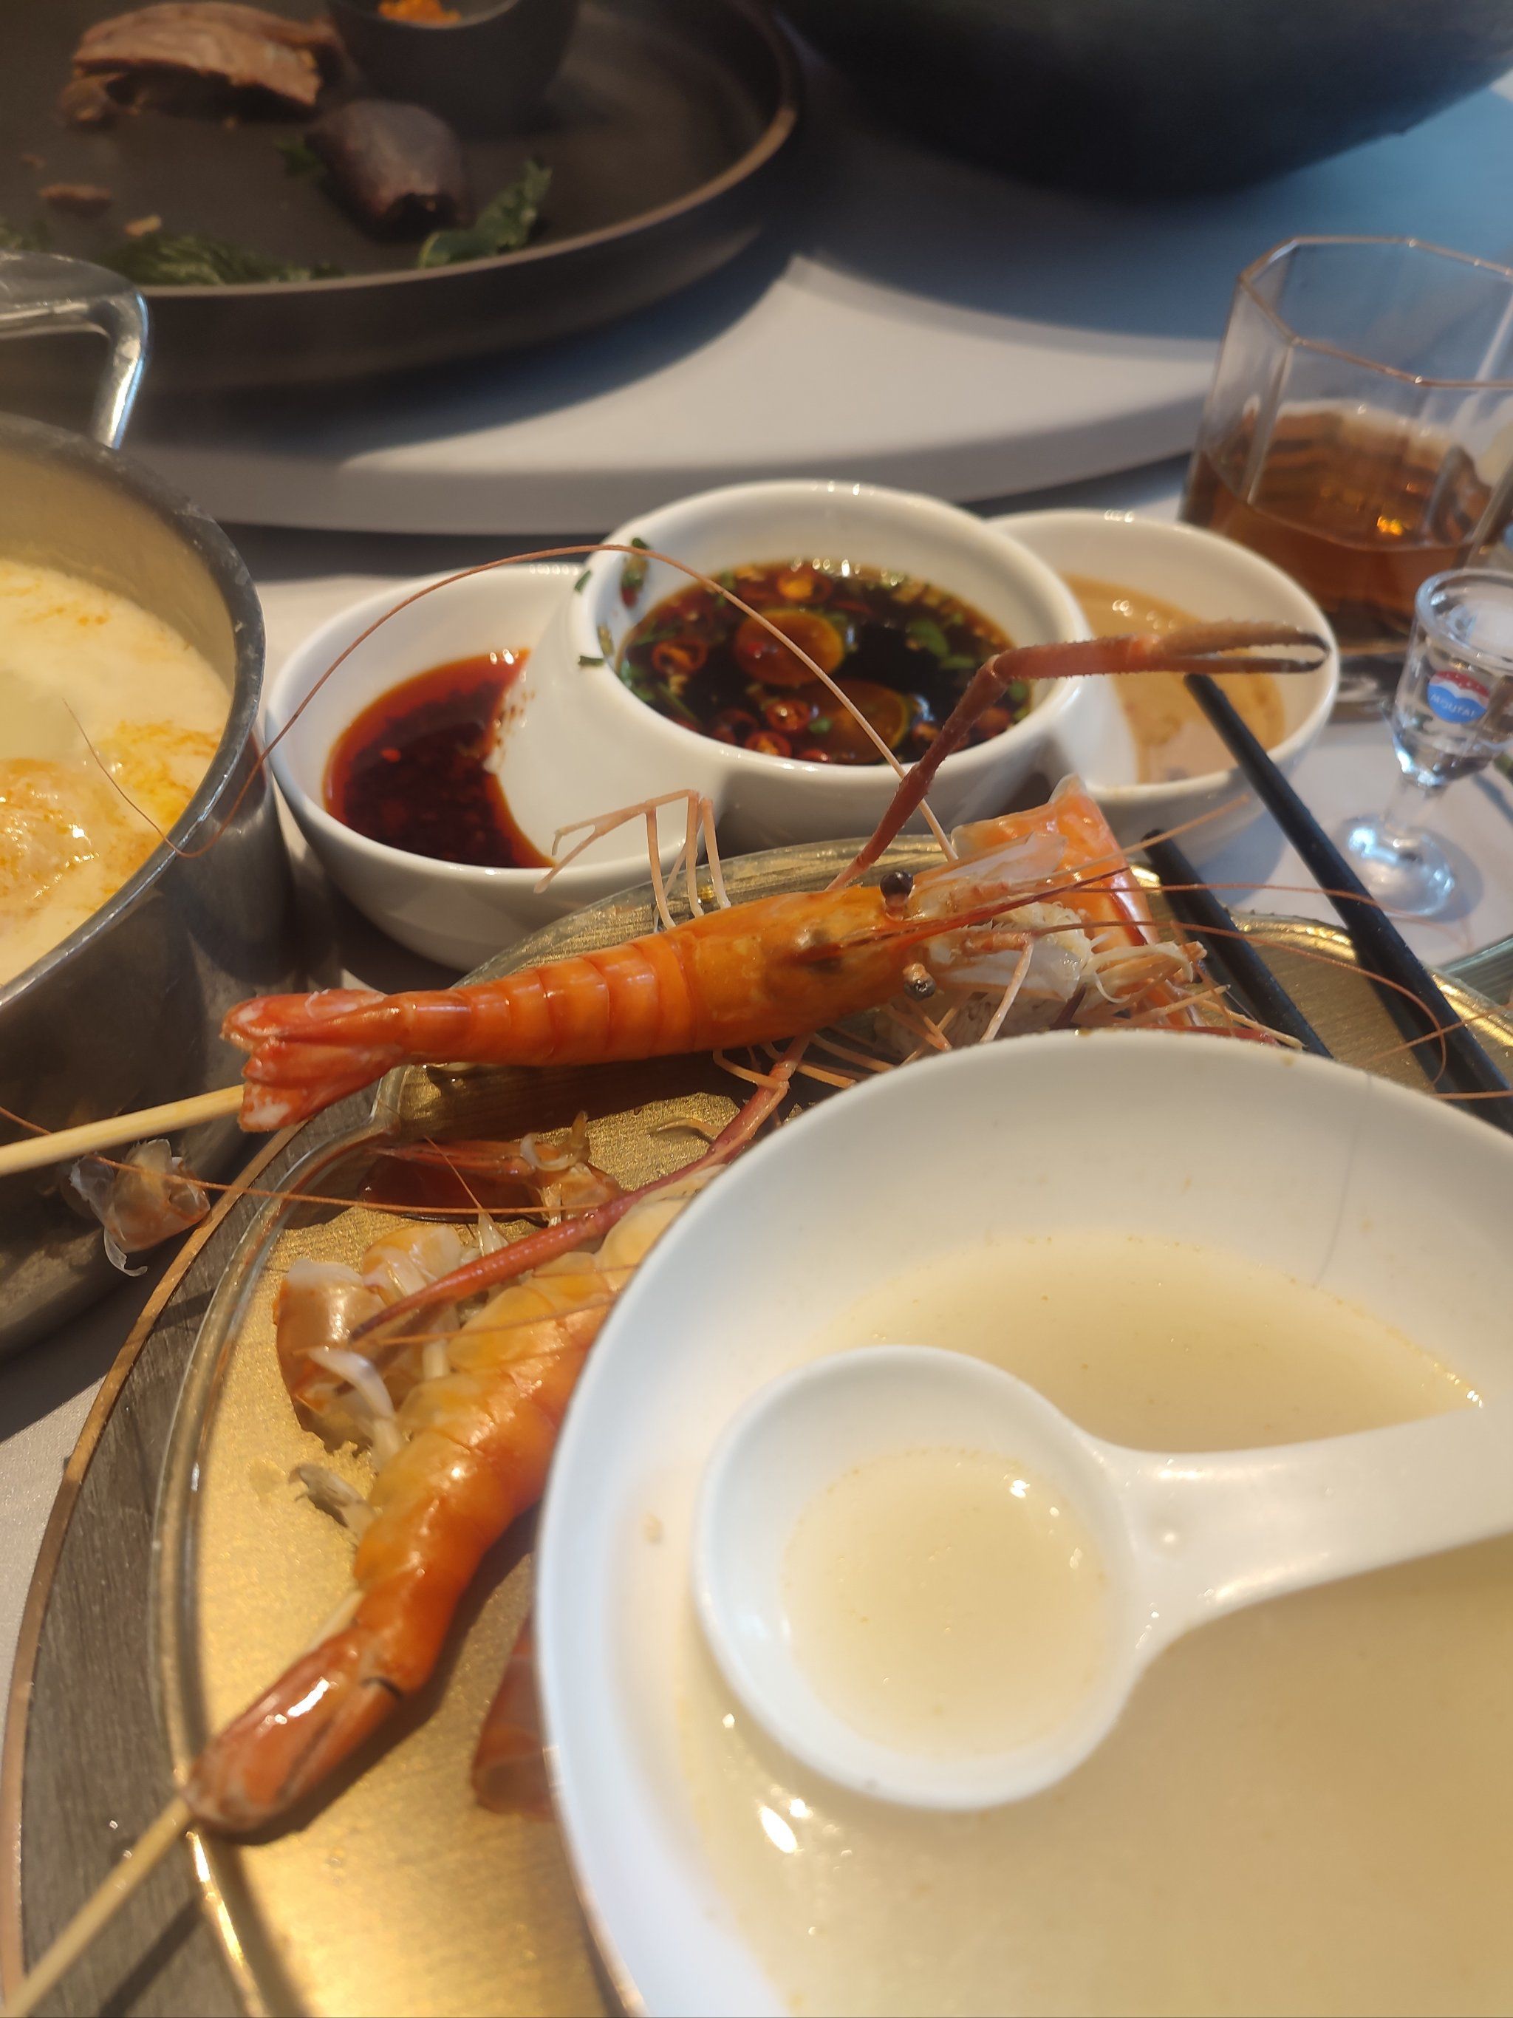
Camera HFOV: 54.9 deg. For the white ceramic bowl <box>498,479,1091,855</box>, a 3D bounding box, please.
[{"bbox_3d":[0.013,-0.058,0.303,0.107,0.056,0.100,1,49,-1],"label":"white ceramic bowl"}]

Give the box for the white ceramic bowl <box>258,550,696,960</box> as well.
[{"bbox_3d":[-0.049,-0.044,0.298,0.092,0.045,0.097,1,49,-1],"label":"white ceramic bowl"}]

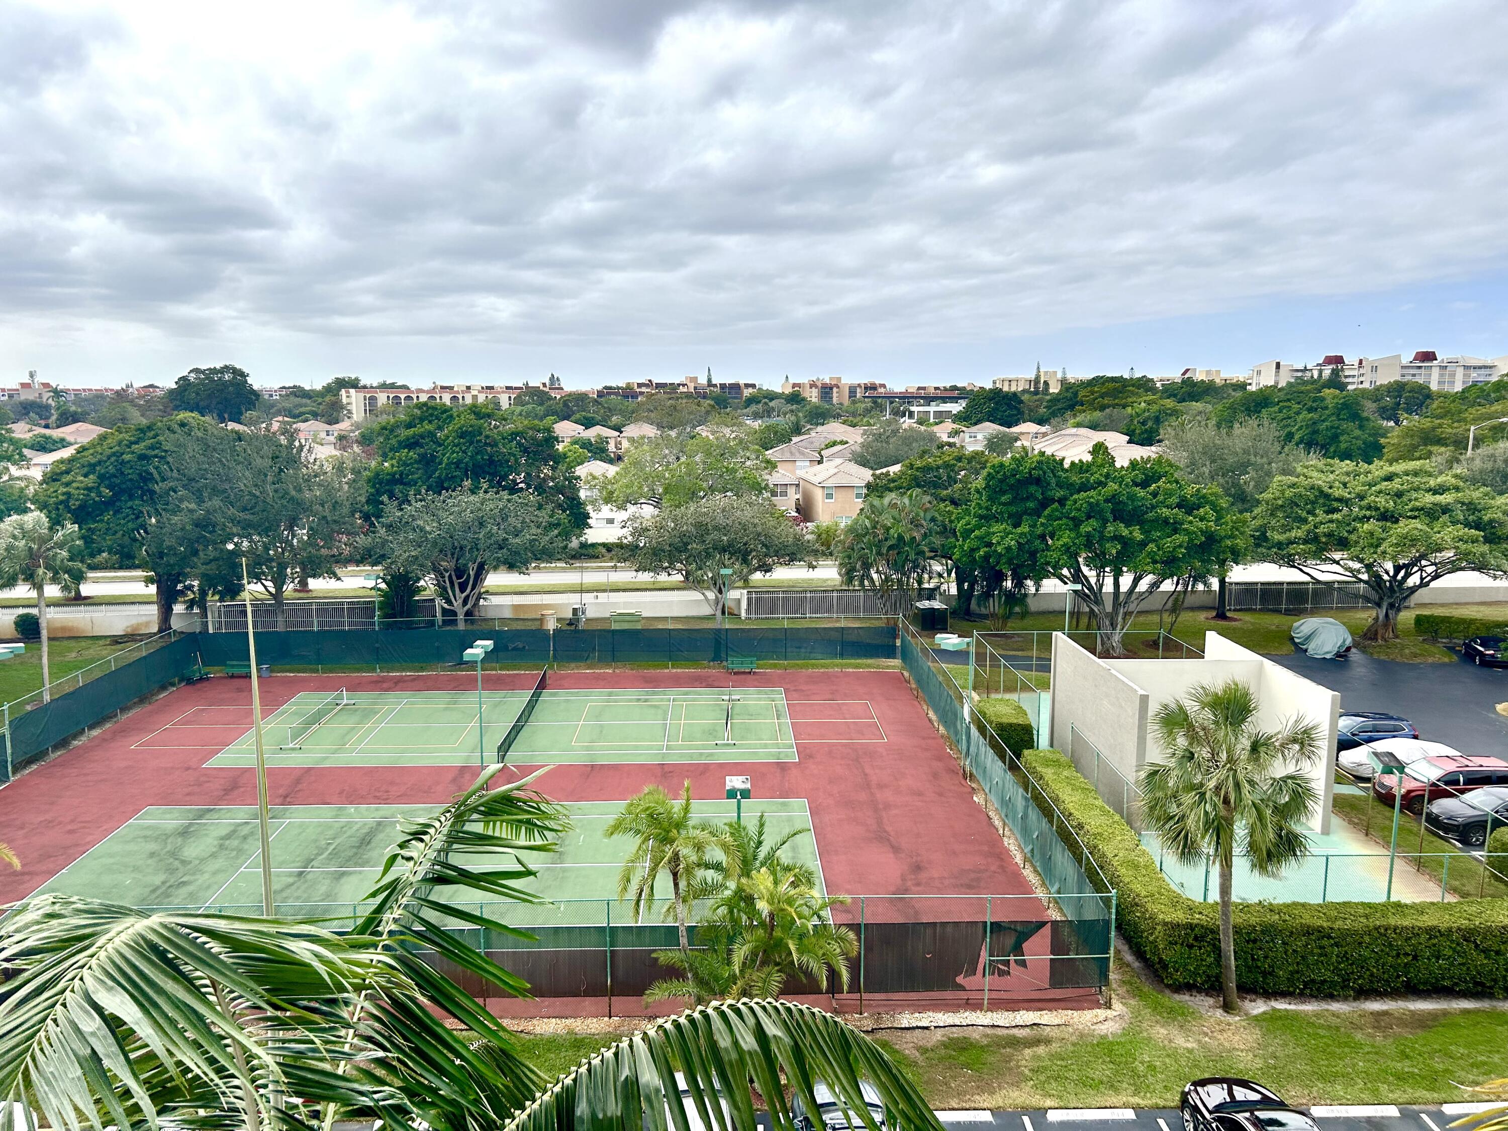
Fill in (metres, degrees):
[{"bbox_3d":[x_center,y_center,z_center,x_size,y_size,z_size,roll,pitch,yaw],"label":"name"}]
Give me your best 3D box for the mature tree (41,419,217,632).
[{"bbox_3d":[-37.823,-2.656,69.997,13.000,13.100,12.500,-5,11,-28],"label":"mature tree"}]

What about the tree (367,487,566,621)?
[{"bbox_3d":[-15.465,0.634,61.092,10.710,9.600,10.280,0,9,0],"label":"tree"}]

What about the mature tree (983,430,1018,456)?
[{"bbox_3d":[44.183,-20.864,202.272,6.400,6.622,6.208,2,9,12],"label":"mature tree"}]

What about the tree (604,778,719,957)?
[{"bbox_3d":[-1.901,8.082,26.686,3.100,5.981,3.000,-1,9,-4],"label":"tree"}]

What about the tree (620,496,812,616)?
[{"bbox_3d":[-2.037,0.861,61.358,10.380,9.050,9.960,0,9,0],"label":"tree"}]

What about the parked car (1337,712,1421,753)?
[{"bbox_3d":[24.706,6.934,46.798,4.660,1.680,1.870,0,9,0],"label":"parked car"}]

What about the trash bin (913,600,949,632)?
[{"bbox_3d":[11.190,3.216,71.159,1.800,1.400,1.850,0,9,-2],"label":"trash bin"}]

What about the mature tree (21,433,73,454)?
[{"bbox_3d":[-98.534,-14.487,157.753,7.400,7.964,7.178,-6,11,-31],"label":"mature tree"}]

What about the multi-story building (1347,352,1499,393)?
[{"bbox_3d":[267.500,-72.835,459.000,66.000,27.000,20.000,-3,10,-17],"label":"multi-story building"}]

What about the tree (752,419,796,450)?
[{"bbox_3d":[2.870,-17.394,172.451,6.800,9.268,6.596,0,9,1],"label":"tree"}]

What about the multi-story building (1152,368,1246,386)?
[{"bbox_3d":[246.000,-97.595,626.000,50.000,22.500,20.000,0,9,3],"label":"multi-story building"}]

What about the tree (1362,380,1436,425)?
[{"bbox_3d":[140.563,-32.382,247.984,14.737,15.752,13.961,0,9,0],"label":"tree"}]

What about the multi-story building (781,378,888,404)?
[{"bbox_3d":[47.530,-102.130,672.306,64.000,18.000,22.000,0,9,0],"label":"multi-story building"}]

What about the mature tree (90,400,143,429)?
[{"bbox_3d":[-134.943,-29.078,240.000,11.970,11.200,11.000,0,9,0],"label":"mature tree"}]

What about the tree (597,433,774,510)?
[{"bbox_3d":[-6.280,-6.749,104.253,15.089,10.528,13.501,0,9,0],"label":"tree"}]

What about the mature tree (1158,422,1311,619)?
[{"bbox_3d":[31.244,-2.979,73.650,8.965,12.880,8.494,0,9,0],"label":"mature tree"}]

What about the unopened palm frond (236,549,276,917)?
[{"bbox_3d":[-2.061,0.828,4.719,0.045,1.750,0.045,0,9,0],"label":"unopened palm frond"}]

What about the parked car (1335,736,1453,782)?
[{"bbox_3d":[25.758,7.414,45.049,4.700,1.460,1.850,0,9,-2],"label":"parked car"}]

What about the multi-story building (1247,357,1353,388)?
[{"bbox_3d":[251.000,-80.741,511.000,20.000,26.000,60.000,-3,10,-17],"label":"multi-story building"}]

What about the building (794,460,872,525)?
[{"bbox_3d":[8.136,-6.868,114.185,7.700,7.300,11.000,-1,9,-5],"label":"building"}]

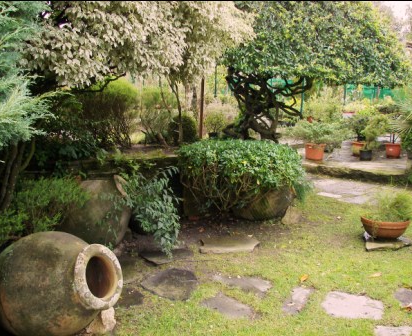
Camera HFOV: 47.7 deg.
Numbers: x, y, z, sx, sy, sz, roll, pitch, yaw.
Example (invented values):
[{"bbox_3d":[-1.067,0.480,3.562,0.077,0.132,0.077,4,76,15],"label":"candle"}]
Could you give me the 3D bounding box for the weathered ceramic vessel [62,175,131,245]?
[{"bbox_3d":[-1.131,0.436,4.728,0.820,0.730,0.730,-33,9,23],"label":"weathered ceramic vessel"}]

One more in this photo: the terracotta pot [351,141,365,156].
[{"bbox_3d":[3.125,-0.380,9.529,0.290,0.280,0.290,0,10,0],"label":"terracotta pot"}]

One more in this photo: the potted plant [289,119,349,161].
[{"bbox_3d":[2.191,-0.535,8.994,1.200,0.770,0.950,0,10,0],"label":"potted plant"}]

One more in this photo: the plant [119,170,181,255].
[{"bbox_3d":[-0.579,0.392,4.689,0.600,0.740,0.580,0,10,0],"label":"plant"}]

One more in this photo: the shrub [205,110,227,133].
[{"bbox_3d":[0.189,-0.921,9.281,0.430,0.410,0.420,0,10,0],"label":"shrub"}]

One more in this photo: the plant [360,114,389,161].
[{"bbox_3d":[3.267,-0.598,9.033,0.600,0.880,0.550,0,10,0],"label":"plant"}]

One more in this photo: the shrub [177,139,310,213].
[{"bbox_3d":[0.454,0.072,5.953,1.600,0.850,1.150,0,10,0],"label":"shrub"}]

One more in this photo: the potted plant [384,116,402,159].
[{"bbox_3d":[3.737,-0.612,9.285,0.380,0.820,0.380,0,10,0],"label":"potted plant"}]

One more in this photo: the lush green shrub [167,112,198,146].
[{"bbox_3d":[-0.372,-0.638,7.706,0.480,0.520,0.480,0,10,0],"label":"lush green shrub"}]

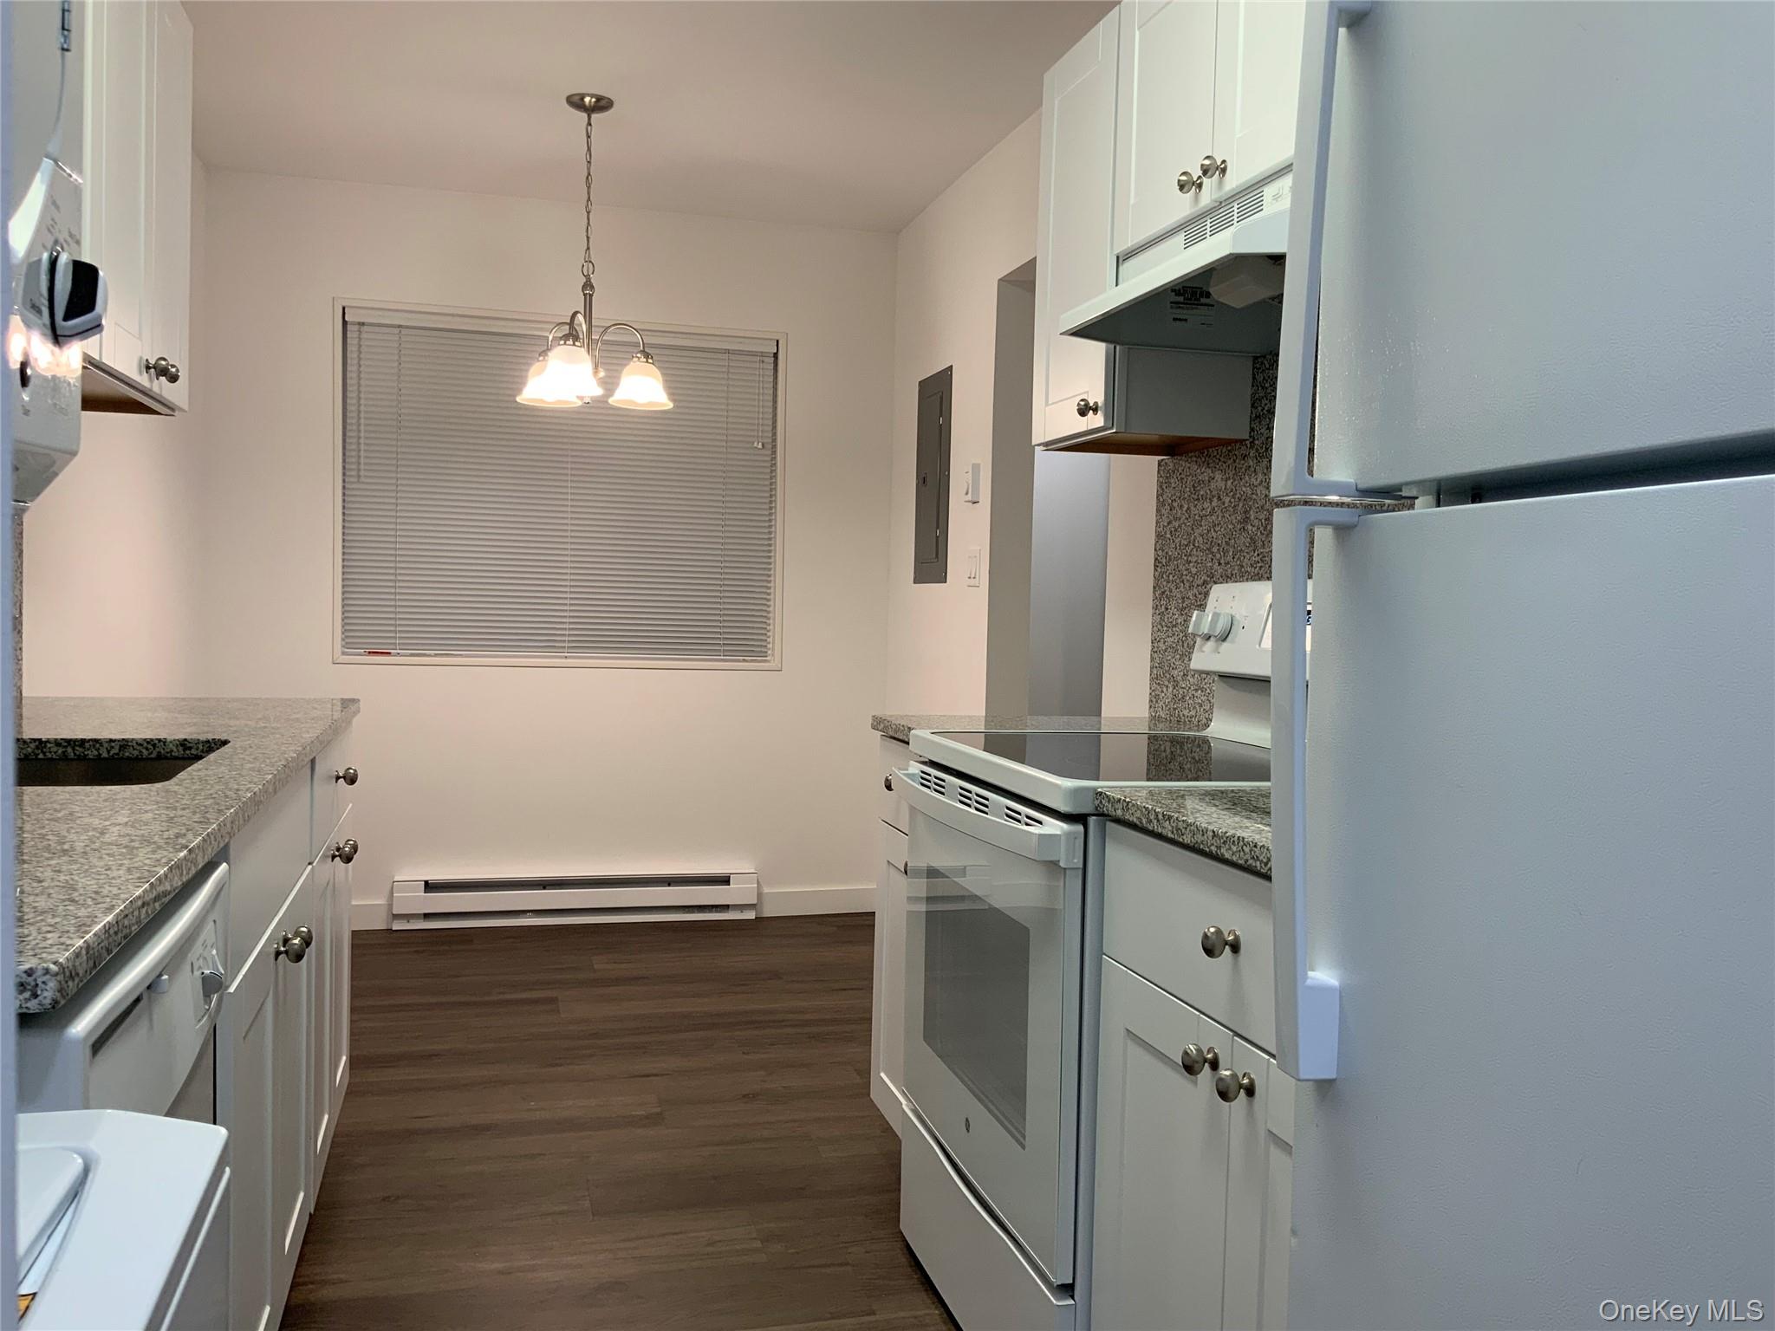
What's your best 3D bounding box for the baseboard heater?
[{"bbox_3d":[-1.058,0.807,5.132,1.222,0.170,0.071,1,3,-15],"label":"baseboard heater"}]

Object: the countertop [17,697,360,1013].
[{"bbox_3d":[-1.115,0.141,1.945,0.626,0.032,2.288,1,3,-15],"label":"countertop"}]

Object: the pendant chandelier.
[{"bbox_3d":[-0.788,-1.105,3.984,0.429,0.814,0.433,1,3,-15],"label":"pendant chandelier"}]

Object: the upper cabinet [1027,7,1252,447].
[{"bbox_3d":[0.517,-0.821,2.920,0.322,0.760,0.376,1,3,-15],"label":"upper cabinet"}]

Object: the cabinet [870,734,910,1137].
[{"bbox_3d":[0.332,0.587,2.950,0.634,0.889,0.388,1,3,-15],"label":"cabinet"}]

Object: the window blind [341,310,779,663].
[{"bbox_3d":[-1.100,-0.595,5.108,1.454,1.142,0.045,1,3,-15],"label":"window blind"}]

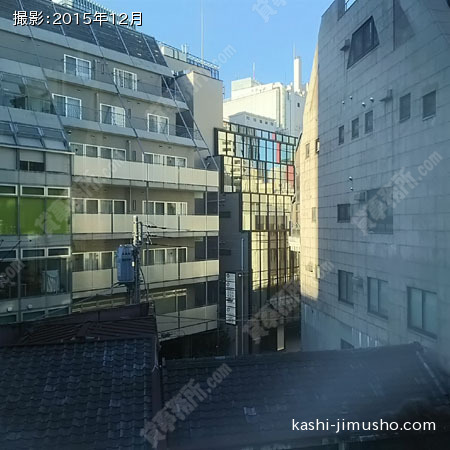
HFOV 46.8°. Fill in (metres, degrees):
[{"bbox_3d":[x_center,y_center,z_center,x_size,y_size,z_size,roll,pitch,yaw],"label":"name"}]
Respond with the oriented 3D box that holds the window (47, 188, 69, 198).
[{"bbox_3d":[-8.167,-1.583,25.487,0.120,0.490,1.265,1,1,42],"label":"window"}]

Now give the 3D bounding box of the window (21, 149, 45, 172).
[{"bbox_3d":[-9.020,-2.980,24.400,0.150,1.050,1.200,0,1,40],"label":"window"}]

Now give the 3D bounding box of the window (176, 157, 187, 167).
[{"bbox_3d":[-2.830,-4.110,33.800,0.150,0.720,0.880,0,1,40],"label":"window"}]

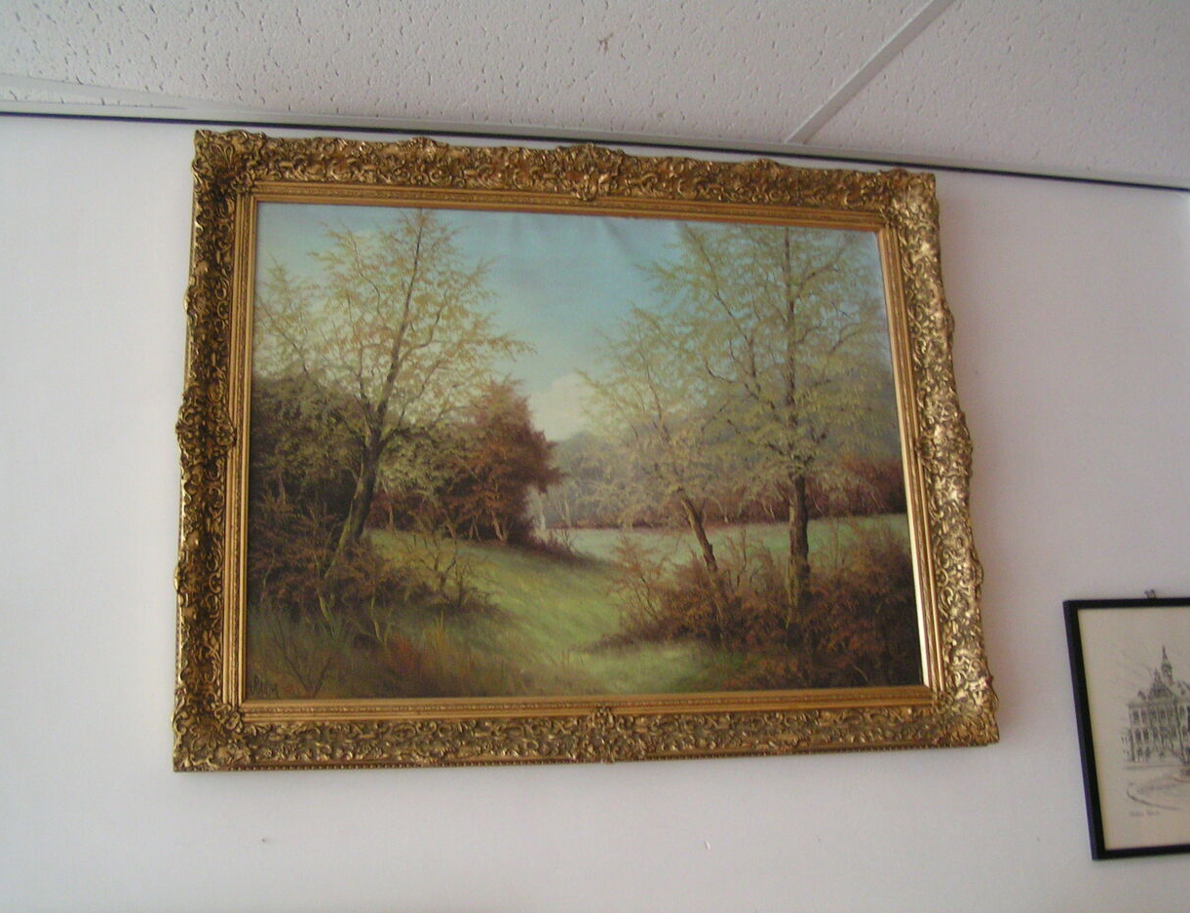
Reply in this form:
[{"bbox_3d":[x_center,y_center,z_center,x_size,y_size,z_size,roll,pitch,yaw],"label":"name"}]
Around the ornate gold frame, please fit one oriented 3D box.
[{"bbox_3d":[0.006,-0.020,1.168,0.920,0.715,0.062,0,-12,-10],"label":"ornate gold frame"}]

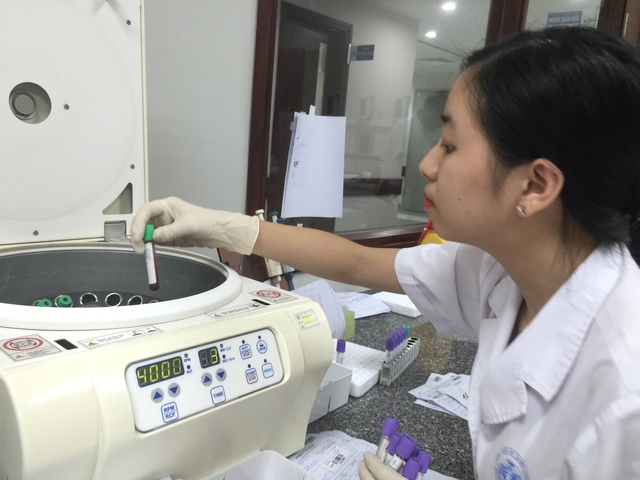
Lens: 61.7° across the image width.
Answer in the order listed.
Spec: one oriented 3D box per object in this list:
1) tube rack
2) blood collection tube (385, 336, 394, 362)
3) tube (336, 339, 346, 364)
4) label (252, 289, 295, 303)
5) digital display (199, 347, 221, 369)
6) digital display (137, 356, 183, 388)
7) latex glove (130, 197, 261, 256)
[{"bbox_3d":[0.146,0.215,0.963,0.019,0.036,0.172,8,10,25],"label":"tube rack"},{"bbox_3d":[0.116,0.199,0.893,0.015,0.078,0.015,8,10,25],"label":"blood collection tube"},{"bbox_3d":[0.032,0.197,0.861,0.015,0.078,0.015,8,10,25],"label":"tube"},{"bbox_3d":[-0.059,0.070,0.674,0.047,0.001,0.034,17,15,40],"label":"label"},{"bbox_3d":[-0.112,0.119,0.542,0.004,0.018,0.024,-21,-10,41],"label":"digital display"},{"bbox_3d":[-0.148,0.123,0.501,0.004,0.018,0.048,-21,-10,41],"label":"digital display"},{"bbox_3d":[-0.157,-0.017,0.665,0.152,0.070,0.082,0,10,-24],"label":"latex glove"}]

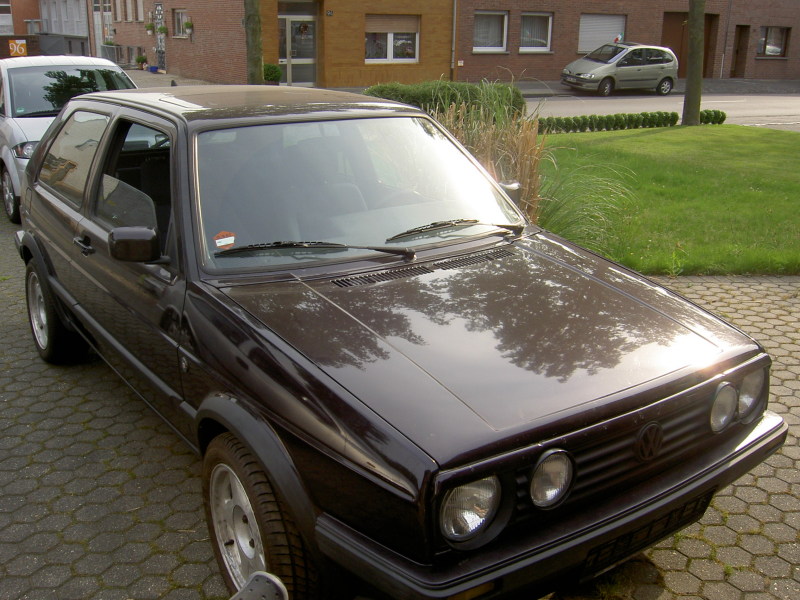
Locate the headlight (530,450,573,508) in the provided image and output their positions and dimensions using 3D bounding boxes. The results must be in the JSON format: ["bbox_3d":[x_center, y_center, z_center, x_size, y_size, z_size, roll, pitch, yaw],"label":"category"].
[{"bbox_3d":[0.348,0.419,1.846,0.143,0.143,0.070,-12,21,-34],"label":"headlight"}]

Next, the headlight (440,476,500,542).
[{"bbox_3d":[0.151,0.468,1.770,0.175,0.175,0.080,-12,21,-34],"label":"headlight"}]

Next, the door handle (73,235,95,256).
[{"bbox_3d":[-1.291,-0.219,3.194,0.050,0.065,0.180,-12,21,-34],"label":"door handle"}]

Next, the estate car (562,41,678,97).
[{"bbox_3d":[7.340,-7.660,26.170,4.130,1.610,1.720,-9,20,-28],"label":"estate car"}]

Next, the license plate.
[{"bbox_3d":[0.663,0.603,2.065,0.520,0.110,0.025,-12,31,-34],"label":"license plate"}]

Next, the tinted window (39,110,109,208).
[{"bbox_3d":[-1.494,-0.666,3.570,0.060,0.410,0.800,16,4,-39],"label":"tinted window"}]

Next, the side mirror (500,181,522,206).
[{"bbox_3d":[0.464,-0.448,3.504,0.170,0.105,0.090,-12,21,-34],"label":"side mirror"}]

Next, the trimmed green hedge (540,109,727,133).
[{"bbox_3d":[4.798,-3.652,16.013,5.660,0.320,0.340,-10,21,-31],"label":"trimmed green hedge"}]

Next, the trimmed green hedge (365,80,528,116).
[{"bbox_3d":[0.795,-3.291,13.591,3.000,0.980,1.000,-10,21,-31],"label":"trimmed green hedge"}]

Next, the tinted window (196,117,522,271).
[{"bbox_3d":[-0.161,-0.443,2.948,1.400,0.100,0.680,-12,60,-34],"label":"tinted window"}]

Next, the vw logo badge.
[{"bbox_3d":[0.643,0.364,2.022,0.110,0.110,0.020,-12,21,-34],"label":"vw logo badge"}]

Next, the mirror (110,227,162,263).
[{"bbox_3d":[-0.867,-0.179,2.576,0.170,0.105,0.090,-12,21,-34],"label":"mirror"}]

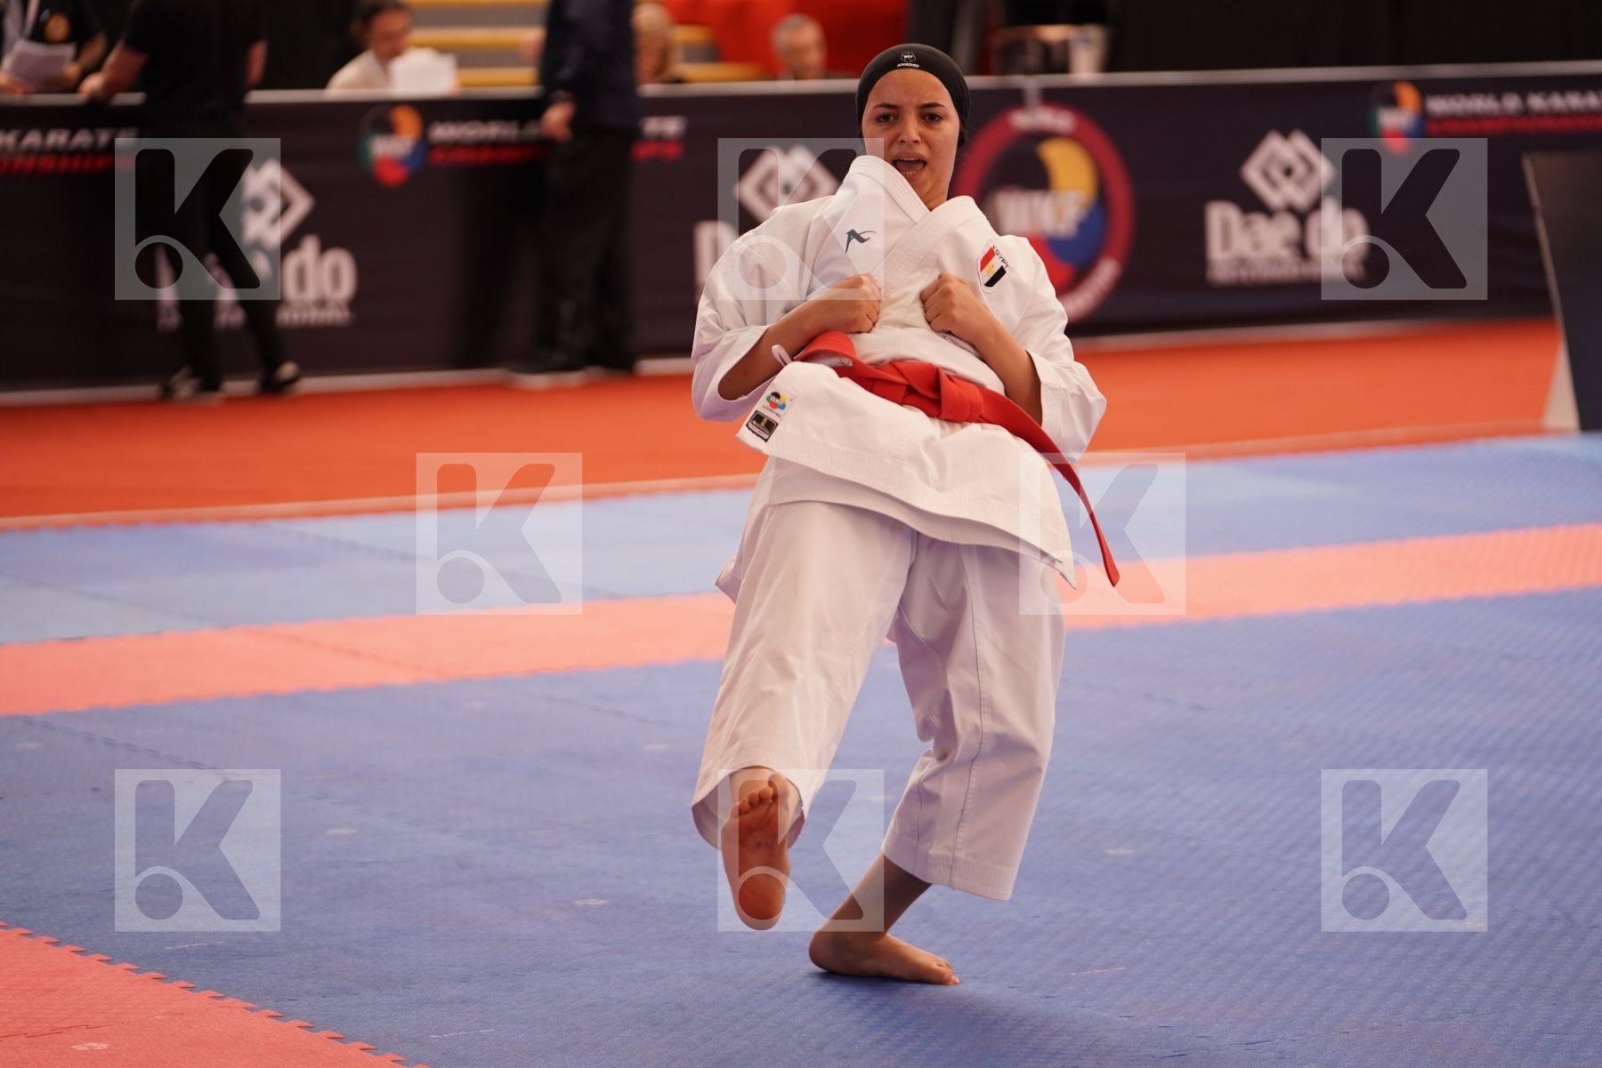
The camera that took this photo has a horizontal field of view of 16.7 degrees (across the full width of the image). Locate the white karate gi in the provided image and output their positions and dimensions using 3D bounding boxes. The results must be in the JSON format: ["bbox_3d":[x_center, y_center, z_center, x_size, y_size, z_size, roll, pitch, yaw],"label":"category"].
[{"bbox_3d":[0.140,0.000,7.710,0.620,1.040,0.800,0,6,-5],"label":"white karate gi"}]

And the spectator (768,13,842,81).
[{"bbox_3d":[0.064,-1.383,21.215,0.550,1.240,0.750,-4,7,-33],"label":"spectator"}]

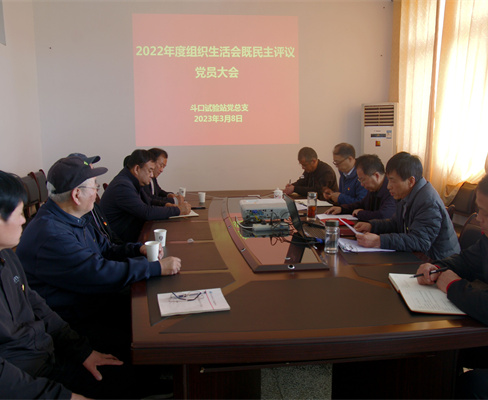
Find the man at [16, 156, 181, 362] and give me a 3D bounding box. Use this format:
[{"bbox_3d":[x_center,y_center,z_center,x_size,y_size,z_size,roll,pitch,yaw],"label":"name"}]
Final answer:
[{"bbox_3d":[-0.644,0.423,1.886,0.770,1.260,0.550,-2,6,-10],"label":"man"}]

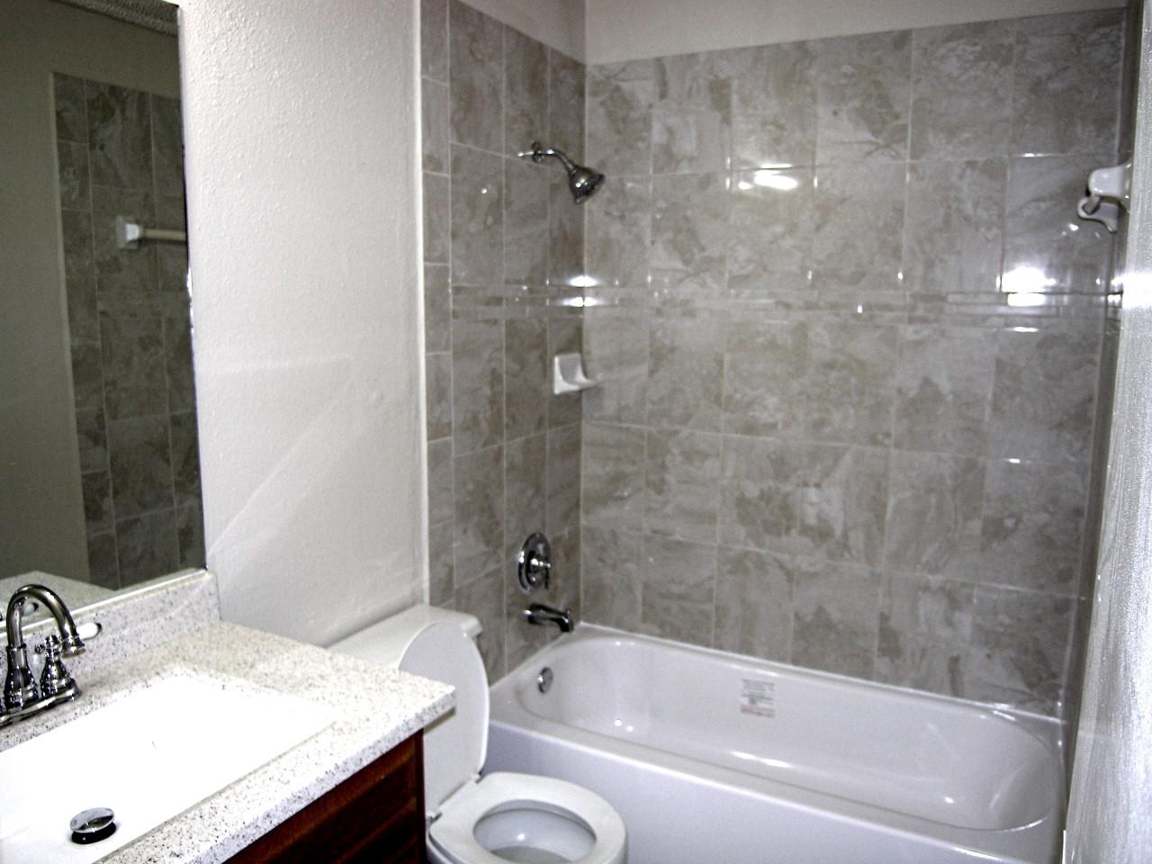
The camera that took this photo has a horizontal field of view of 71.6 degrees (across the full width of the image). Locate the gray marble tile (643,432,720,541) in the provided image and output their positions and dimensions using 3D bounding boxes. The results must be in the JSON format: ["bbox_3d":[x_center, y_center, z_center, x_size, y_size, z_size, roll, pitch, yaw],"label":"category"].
[{"bbox_3d":[0.344,0.173,2.593,0.256,0.358,0.015,5,10,28],"label":"gray marble tile"}]

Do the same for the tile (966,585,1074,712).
[{"bbox_3d":[1.239,0.612,2.244,0.254,0.356,0.010,5,10,27],"label":"tile"}]

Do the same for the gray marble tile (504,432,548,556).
[{"bbox_3d":[-0.151,0.193,2.443,0.010,0.355,0.246,5,10,28],"label":"gray marble tile"}]

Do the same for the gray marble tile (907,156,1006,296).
[{"bbox_3d":[1.026,-0.556,2.170,0.250,0.350,0.010,5,10,27],"label":"gray marble tile"}]

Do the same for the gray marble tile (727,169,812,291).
[{"bbox_3d":[0.571,-0.594,2.349,0.255,0.353,0.015,5,10,28],"label":"gray marble tile"}]

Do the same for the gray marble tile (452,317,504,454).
[{"bbox_3d":[-0.266,-0.127,2.170,0.010,0.349,0.242,5,10,28],"label":"gray marble tile"}]

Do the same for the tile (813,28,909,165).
[{"bbox_3d":[0.809,-0.927,2.232,0.254,0.356,0.010,5,10,27],"label":"tile"}]

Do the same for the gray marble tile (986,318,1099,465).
[{"bbox_3d":[1.207,-0.093,2.051,0.260,0.349,0.010,5,10,28],"label":"gray marble tile"}]

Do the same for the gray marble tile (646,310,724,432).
[{"bbox_3d":[0.350,-0.179,2.586,0.254,0.356,0.010,5,10,27],"label":"gray marble tile"}]

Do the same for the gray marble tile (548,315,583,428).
[{"bbox_3d":[-0.034,-0.193,2.596,0.010,0.349,0.229,5,10,28],"label":"gray marble tile"}]

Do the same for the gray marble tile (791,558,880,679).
[{"bbox_3d":[0.793,0.572,2.470,0.254,0.356,0.010,5,10,27],"label":"gray marble tile"}]

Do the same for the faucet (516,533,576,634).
[{"bbox_3d":[-0.074,0.472,2.478,0.140,0.300,0.180,5,10,28],"label":"faucet"}]

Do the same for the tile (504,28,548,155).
[{"bbox_3d":[-0.144,-0.937,2.261,0.015,0.352,0.242,5,10,28],"label":"tile"}]

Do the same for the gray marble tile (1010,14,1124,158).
[{"bbox_3d":[1.234,-0.876,2.016,0.250,0.350,0.010,5,10,27],"label":"gray marble tile"}]

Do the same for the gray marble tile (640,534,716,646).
[{"bbox_3d":[0.344,0.529,2.681,0.250,0.350,0.010,5,10,27],"label":"gray marble tile"}]

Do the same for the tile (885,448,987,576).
[{"bbox_3d":[1.024,0.234,2.288,0.250,0.350,0.010,5,10,27],"label":"tile"}]

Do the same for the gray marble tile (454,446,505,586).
[{"bbox_3d":[-0.272,0.230,2.255,0.010,0.356,0.254,5,10,27],"label":"gray marble tile"}]

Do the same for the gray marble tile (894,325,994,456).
[{"bbox_3d":[1.025,-0.116,2.236,0.250,0.350,0.010,5,10,27],"label":"gray marble tile"}]

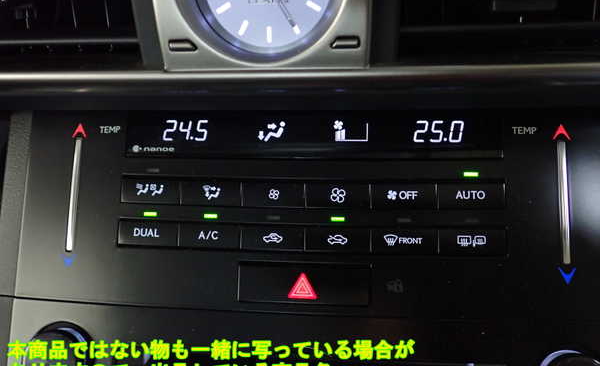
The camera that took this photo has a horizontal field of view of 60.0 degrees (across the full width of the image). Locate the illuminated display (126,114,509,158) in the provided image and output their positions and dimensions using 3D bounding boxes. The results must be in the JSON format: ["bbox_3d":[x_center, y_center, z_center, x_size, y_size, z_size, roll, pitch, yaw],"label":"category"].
[{"bbox_3d":[0.004,-0.018,0.204,0.145,0.018,0.008,1,-8,5],"label":"illuminated display"}]

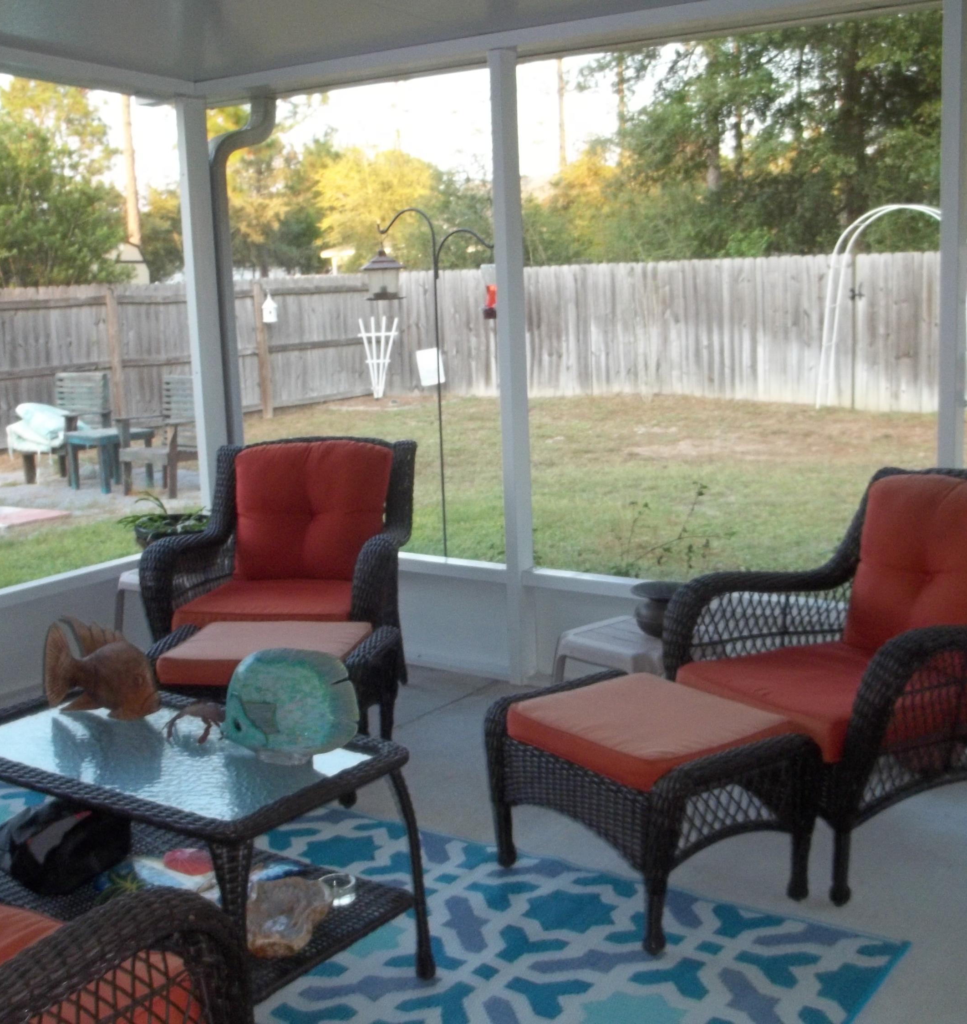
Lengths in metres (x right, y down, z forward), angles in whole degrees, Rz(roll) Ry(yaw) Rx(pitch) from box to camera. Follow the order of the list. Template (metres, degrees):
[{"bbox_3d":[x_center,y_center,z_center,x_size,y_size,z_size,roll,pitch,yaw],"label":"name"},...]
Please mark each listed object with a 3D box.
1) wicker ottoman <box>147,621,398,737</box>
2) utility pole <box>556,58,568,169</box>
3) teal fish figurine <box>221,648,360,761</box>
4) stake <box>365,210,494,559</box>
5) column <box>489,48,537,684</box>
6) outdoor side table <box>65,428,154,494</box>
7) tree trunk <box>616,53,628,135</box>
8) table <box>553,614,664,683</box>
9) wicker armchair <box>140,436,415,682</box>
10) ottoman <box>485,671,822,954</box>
[{"bbox_3d":[-0.613,0.587,3.933,0.610,0.430,0.500,0,11,10],"label":"wicker ottoman"},{"bbox_3d":[2.812,-12.212,46.637,0.260,12.000,0.260,-2,9,0],"label":"utility pole"},{"bbox_3d":[-0.399,0.391,2.674,0.275,0.230,0.070,-6,10,-22],"label":"teal fish figurine"},{"bbox_3d":[-0.193,-0.448,6.080,0.680,1.898,0.180,-2,10,0],"label":"stake"},{"bbox_3d":[0.098,-0.470,4.583,0.058,2.220,0.088,5,13,34],"label":"column"},{"bbox_3d":[-3.317,-0.449,11.560,0.540,0.485,0.540,6,12,41],"label":"outdoor side table"},{"bbox_3d":[4.350,-10.550,40.428,0.260,9.000,0.260,-1,11,6],"label":"tree trunk"},{"bbox_3d":[0.469,0.552,3.881,0.385,0.385,0.385,-10,13,-42],"label":"table"},{"bbox_3d":[-0.657,0.239,4.519,0.780,0.865,0.810,-1,9,6],"label":"wicker armchair"},{"bbox_3d":[0.399,0.690,3.168,0.500,0.430,0.620,-9,13,-34],"label":"ottoman"}]

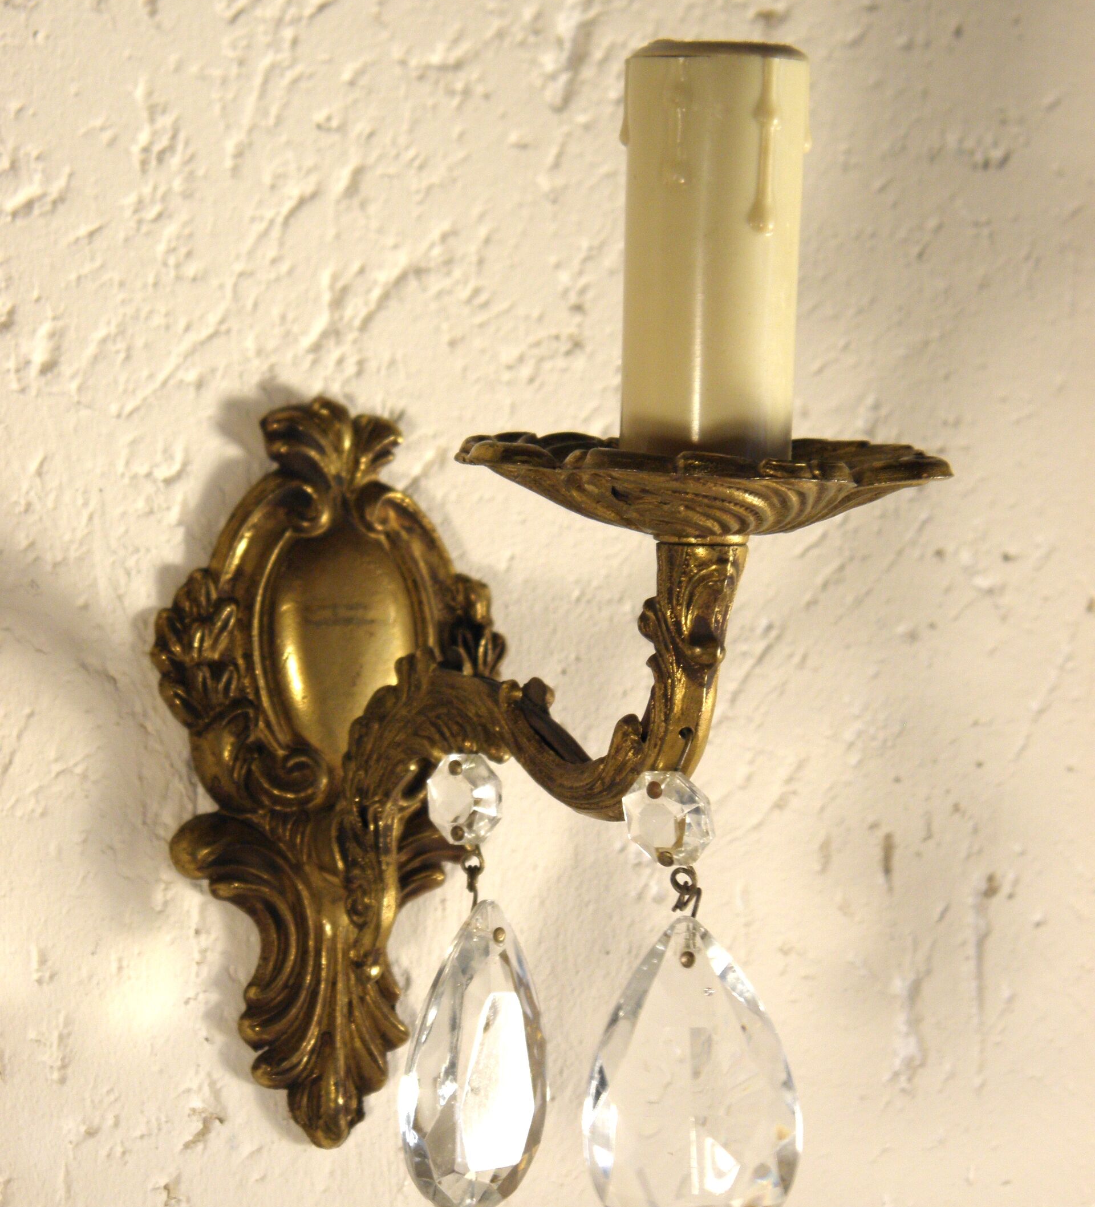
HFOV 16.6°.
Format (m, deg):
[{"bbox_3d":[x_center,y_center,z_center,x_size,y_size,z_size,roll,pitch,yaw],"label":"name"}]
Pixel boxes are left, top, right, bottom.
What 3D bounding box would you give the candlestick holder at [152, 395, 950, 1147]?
[{"bbox_3d":[0.003,0.032,0.557,0.071,0.121,0.129,-5,7,-40],"label":"candlestick holder"}]

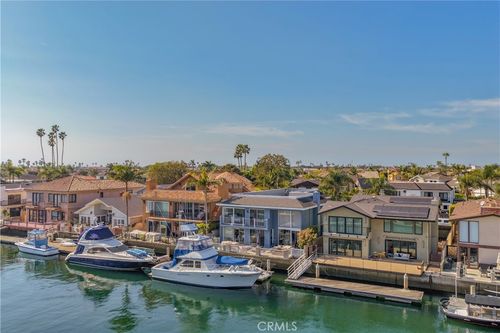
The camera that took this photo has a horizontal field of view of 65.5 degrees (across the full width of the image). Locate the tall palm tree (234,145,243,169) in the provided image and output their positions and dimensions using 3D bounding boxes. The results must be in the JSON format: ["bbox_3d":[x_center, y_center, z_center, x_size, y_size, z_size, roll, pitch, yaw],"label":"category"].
[{"bbox_3d":[-4.631,1.106,180.000,4.000,22.590,4.000,0,0,0],"label":"tall palm tree"}]

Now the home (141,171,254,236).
[{"bbox_3d":[-8.671,7.000,76.515,15.400,10.800,17.000,0,0,26],"label":"home"}]

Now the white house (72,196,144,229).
[{"bbox_3d":[-28.075,9.600,86.511,13.200,5.600,12.500,0,0,26],"label":"white house"}]

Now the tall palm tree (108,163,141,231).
[{"bbox_3d":[-21.605,5.063,68.000,5.500,11.875,5.500,0,0,0],"label":"tall palm tree"}]

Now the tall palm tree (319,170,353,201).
[{"bbox_3d":[17.700,6.612,80.000,6.500,11.580,6.500,0,0,0],"label":"tall palm tree"}]

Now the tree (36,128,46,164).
[{"bbox_3d":[-79.197,-1.639,148.000,3.800,25.278,3.800,0,0,0],"label":"tree"}]

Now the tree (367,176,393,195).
[{"bbox_3d":[28.652,7.306,86.000,5.400,10.190,5.400,0,0,0],"label":"tree"}]

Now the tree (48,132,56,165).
[{"bbox_3d":[-75.199,-0.878,148.000,3.200,23.755,3.200,0,0,0],"label":"tree"}]

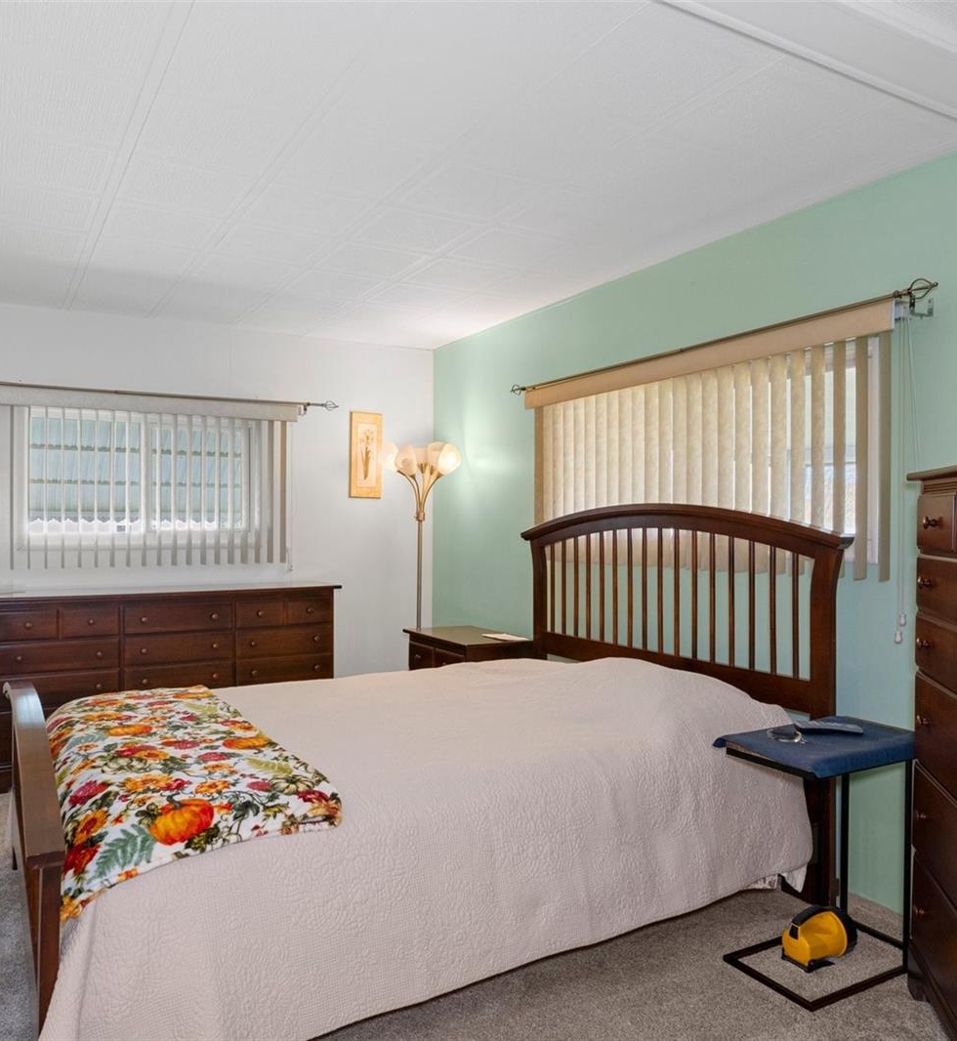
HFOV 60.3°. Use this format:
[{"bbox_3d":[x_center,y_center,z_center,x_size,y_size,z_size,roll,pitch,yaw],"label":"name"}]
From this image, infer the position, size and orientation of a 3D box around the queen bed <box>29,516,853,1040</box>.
[{"bbox_3d":[-0.252,0.583,2.808,2.306,1.290,1.786,0,0,-31],"label":"queen bed"}]

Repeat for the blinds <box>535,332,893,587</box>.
[{"bbox_3d":[0.778,-0.203,3.370,0.090,0.794,1.919,0,0,-31],"label":"blinds"}]

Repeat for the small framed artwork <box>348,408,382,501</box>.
[{"bbox_3d":[-0.680,-0.391,4.996,0.210,0.513,0.020,0,0,-29],"label":"small framed artwork"}]

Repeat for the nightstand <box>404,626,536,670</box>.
[{"bbox_3d":[-0.061,0.913,4.347,0.410,0.620,0.660,0,0,-31],"label":"nightstand"}]

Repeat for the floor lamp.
[{"bbox_3d":[-0.343,0.377,4.858,0.447,1.687,0.447,0,0,0],"label":"floor lamp"}]

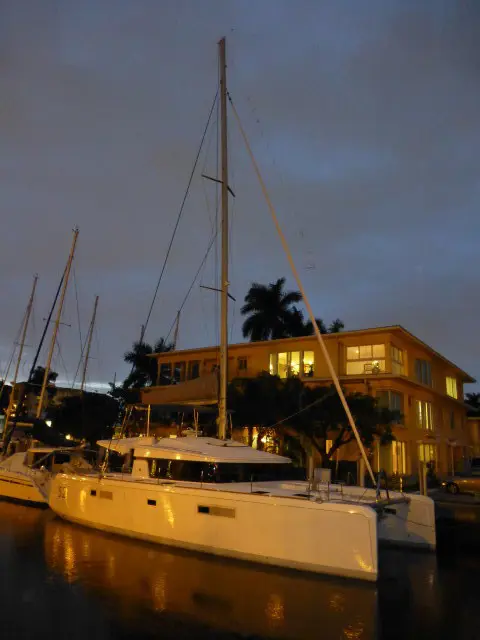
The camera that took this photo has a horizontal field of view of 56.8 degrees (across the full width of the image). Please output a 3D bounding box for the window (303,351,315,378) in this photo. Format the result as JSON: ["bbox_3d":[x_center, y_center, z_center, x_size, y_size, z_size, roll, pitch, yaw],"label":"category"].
[{"bbox_3d":[4.656,2.954,29.959,0.777,1.738,0.150,-9,-18,35],"label":"window"}]

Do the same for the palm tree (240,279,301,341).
[{"bbox_3d":[3.022,4.851,45.199,6.549,19.293,6.549,2,-15,0],"label":"palm tree"}]

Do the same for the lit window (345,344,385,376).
[{"bbox_3d":[7.878,2.465,27.656,2.490,1.920,0.150,-9,-18,35],"label":"lit window"}]

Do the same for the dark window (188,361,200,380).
[{"bbox_3d":[-3.686,4.132,35.948,1.308,1.725,0.150,-9,-18,35],"label":"dark window"}]

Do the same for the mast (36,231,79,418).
[{"bbox_3d":[-11.719,0.462,28.353,0.200,13.842,0.200,-7,-20,35],"label":"mast"}]

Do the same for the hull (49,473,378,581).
[{"bbox_3d":[-2.188,7.674,17.752,15.500,2.200,2.300,-9,-18,35],"label":"hull"}]

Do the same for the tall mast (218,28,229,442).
[{"bbox_3d":[-0.887,-5.784,23.436,0.320,23.277,0.280,-12,-19,34],"label":"tall mast"}]

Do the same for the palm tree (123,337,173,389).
[{"bbox_3d":[-9.298,7.352,41.992,4.744,11.879,4.744,2,-15,0],"label":"palm tree"}]

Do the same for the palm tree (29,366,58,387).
[{"bbox_3d":[-27.033,11.681,59.142,3.716,11.051,3.716,2,-15,0],"label":"palm tree"}]

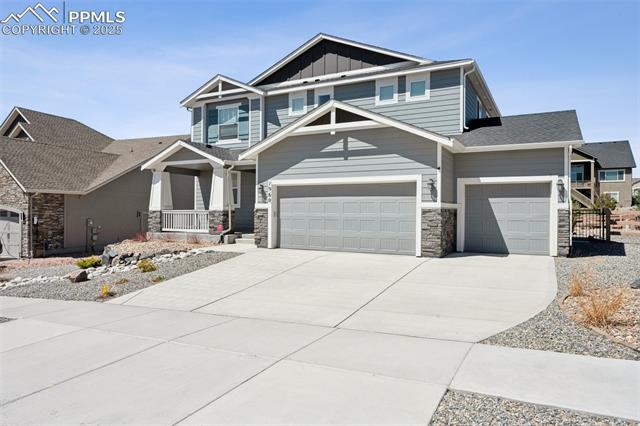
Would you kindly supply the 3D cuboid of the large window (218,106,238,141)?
[{"bbox_3d":[-4.130,-4.021,19.240,1.240,1.460,0.110,1,0,29],"label":"large window"}]

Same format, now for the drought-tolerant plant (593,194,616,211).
[{"bbox_3d":[18.682,-0.689,28.000,1.500,1.100,1.500,1,0,29],"label":"drought-tolerant plant"}]

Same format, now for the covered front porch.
[{"bbox_3d":[-4.485,-0.927,17.891,6.350,4.040,2.200,1,0,29],"label":"covered front porch"}]

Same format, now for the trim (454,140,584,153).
[{"bbox_3d":[5.393,-1.766,11.539,2.970,0.160,0.180,1,0,29],"label":"trim"}]

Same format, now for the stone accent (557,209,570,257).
[{"bbox_3d":[6.652,0.557,11.623,0.290,1.310,0.280,1,0,29],"label":"stone accent"}]

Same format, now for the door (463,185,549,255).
[{"bbox_3d":[5.473,0.170,12.513,2.340,2.100,0.120,1,0,29],"label":"door"}]

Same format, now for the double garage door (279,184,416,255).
[{"bbox_3d":[0.700,0.151,13.250,4.870,2.090,0.120,1,0,29],"label":"double garage door"}]

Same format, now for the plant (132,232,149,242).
[{"bbox_3d":[-7.662,1.046,18.200,0.560,0.420,0.560,1,0,29],"label":"plant"}]

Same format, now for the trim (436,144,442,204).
[{"bbox_3d":[3.214,-1.045,11.474,0.130,1.590,0.120,1,0,29],"label":"trim"}]

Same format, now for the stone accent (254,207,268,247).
[{"bbox_3d":[-1.916,0.520,14.362,0.580,1.310,0.300,1,0,29],"label":"stone accent"}]

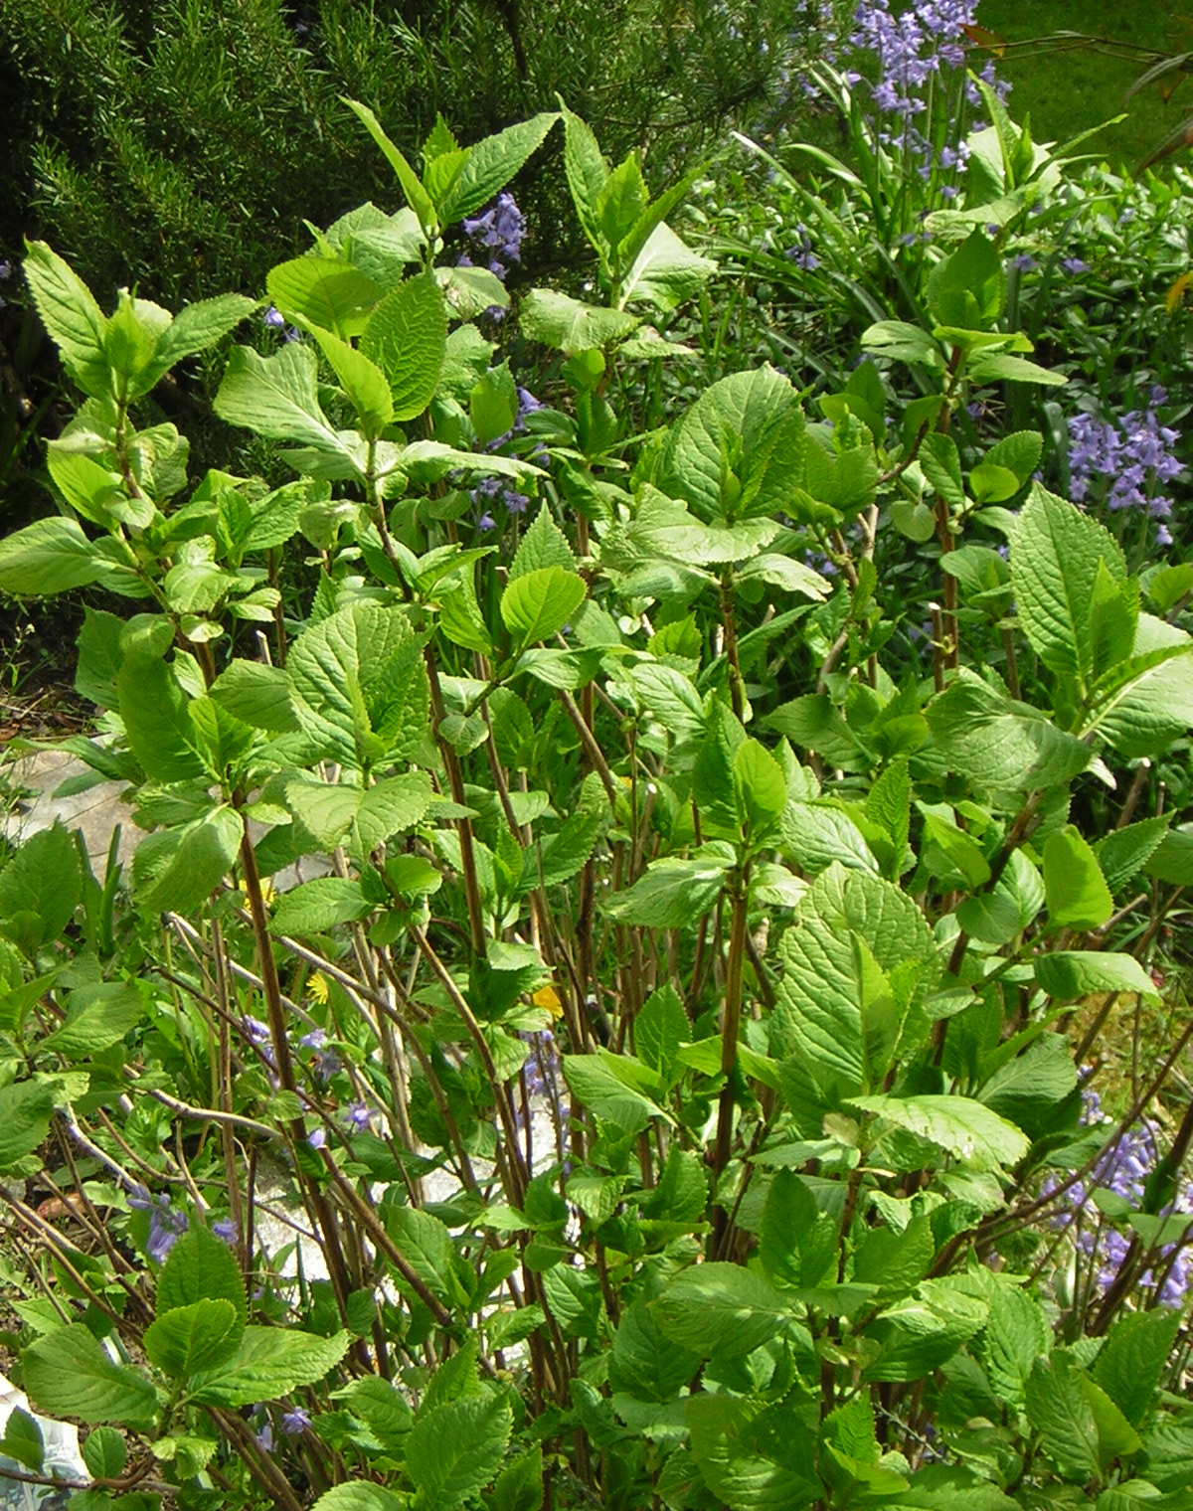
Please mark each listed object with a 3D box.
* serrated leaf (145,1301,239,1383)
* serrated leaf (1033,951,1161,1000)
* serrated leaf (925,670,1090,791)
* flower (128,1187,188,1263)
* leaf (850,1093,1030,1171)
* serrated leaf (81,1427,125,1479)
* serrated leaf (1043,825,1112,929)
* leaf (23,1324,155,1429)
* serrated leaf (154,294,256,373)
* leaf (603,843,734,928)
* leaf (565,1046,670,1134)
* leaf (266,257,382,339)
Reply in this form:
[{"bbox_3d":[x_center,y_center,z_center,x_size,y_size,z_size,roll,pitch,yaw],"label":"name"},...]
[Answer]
[{"bbox_3d":[-0.240,0.342,2.300,0.051,0.057,0.018,19,14,-5],"label":"serrated leaf"},{"bbox_3d":[0.282,0.121,2.200,0.075,0.020,0.043,7,22,28],"label":"serrated leaf"},{"bbox_3d":[0.220,-0.013,2.100,0.088,0.024,0.072,-3,51,1],"label":"serrated leaf"},{"bbox_3d":[-0.280,0.301,2.500,0.040,0.048,0.038,8,27,17],"label":"flower"},{"bbox_3d":[0.177,0.193,2.000,0.098,0.020,0.052,24,33,23],"label":"leaf"},{"bbox_3d":[-0.274,0.388,2.170,0.025,0.029,0.006,1,-18,0],"label":"serrated leaf"},{"bbox_3d":[0.273,0.069,2.220,0.043,0.065,0.020,-1,28,0],"label":"serrated leaf"},{"bbox_3d":[-0.303,0.373,2.317,0.090,0.022,0.056,26,63,18],"label":"leaf"},{"bbox_3d":[-0.252,-0.265,2.430,0.088,0.020,0.051,-37,37,3],"label":"serrated leaf"},{"bbox_3d":[0.041,0.080,2.277,0.079,0.024,0.051,-19,49,-1],"label":"leaf"},{"bbox_3d":[0.011,0.186,2.150,0.070,0.015,0.043,24,66,19],"label":"leaf"},{"bbox_3d":[-0.169,-0.284,2.430,0.069,0.065,0.022,-5,47,4],"label":"leaf"}]

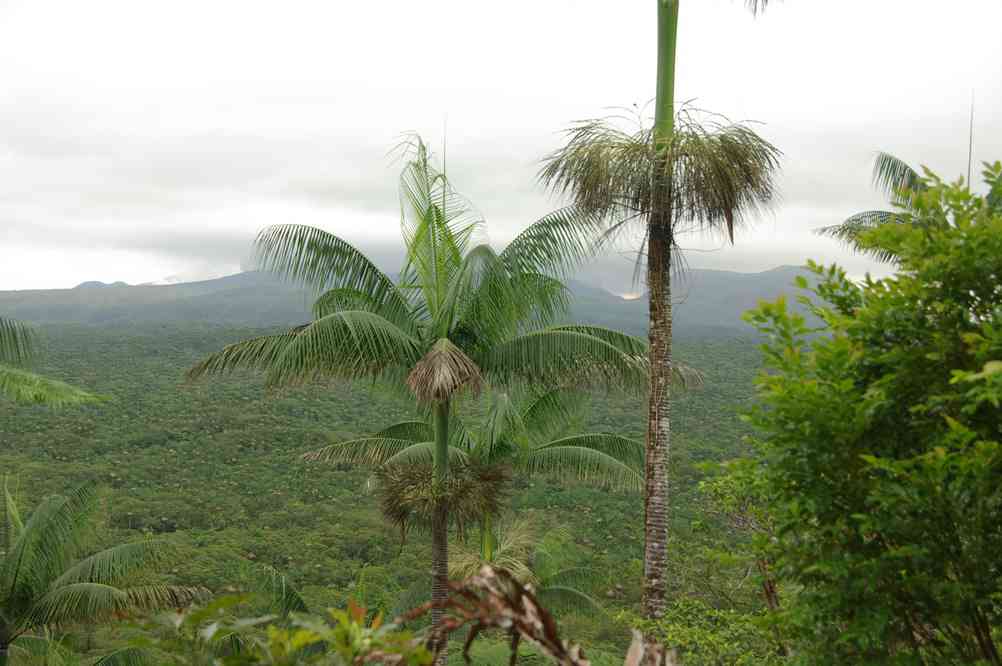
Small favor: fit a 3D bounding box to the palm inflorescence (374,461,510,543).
[{"bbox_3d":[-0.707,2.040,19.500,1.640,0.980,1.550,0,1,0],"label":"palm inflorescence"}]

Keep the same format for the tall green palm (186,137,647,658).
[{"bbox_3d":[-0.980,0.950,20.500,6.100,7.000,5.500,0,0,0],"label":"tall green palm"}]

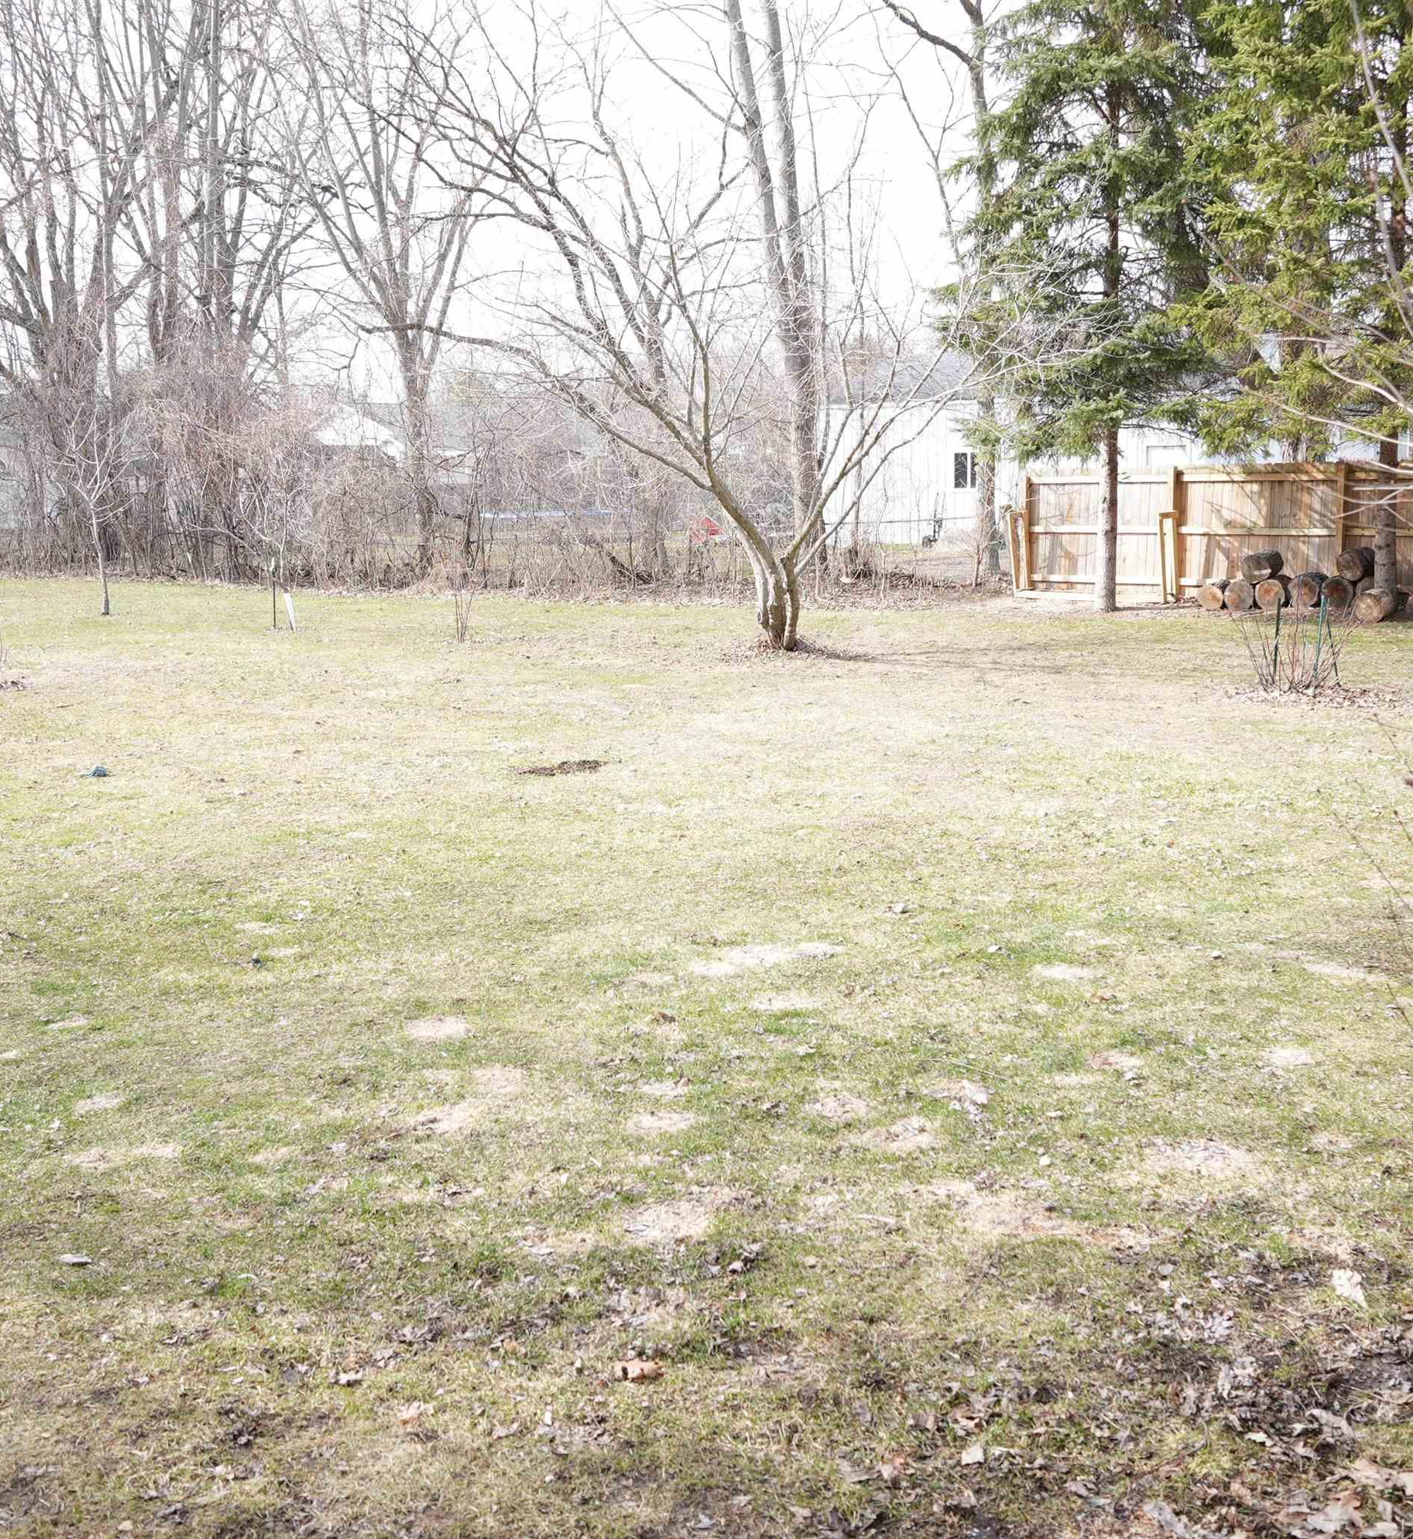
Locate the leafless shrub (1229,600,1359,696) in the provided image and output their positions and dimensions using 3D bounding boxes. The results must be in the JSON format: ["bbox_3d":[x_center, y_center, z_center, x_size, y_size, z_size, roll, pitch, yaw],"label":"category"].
[{"bbox_3d":[4.701,-0.972,14.343,1.040,0.651,0.936,1,9,18],"label":"leafless shrub"}]

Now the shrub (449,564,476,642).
[{"bbox_3d":[-2.878,-1.983,21.235,0.321,0.915,0.321,-3,9,-8],"label":"shrub"}]

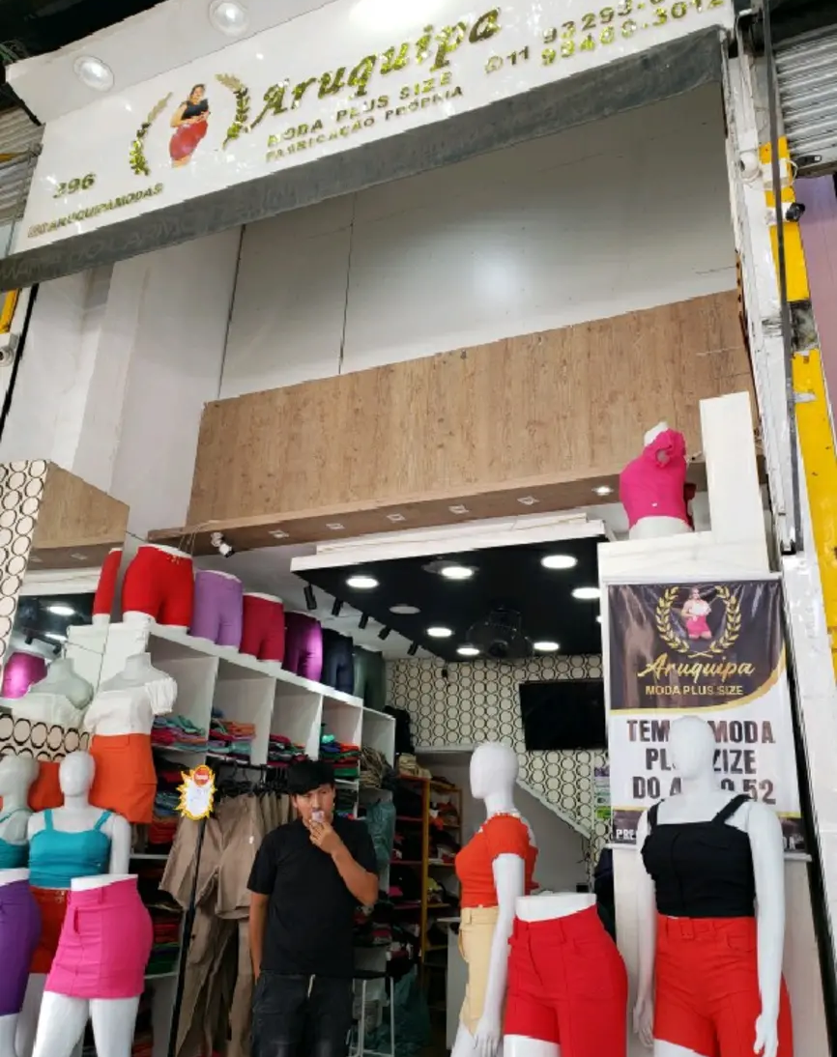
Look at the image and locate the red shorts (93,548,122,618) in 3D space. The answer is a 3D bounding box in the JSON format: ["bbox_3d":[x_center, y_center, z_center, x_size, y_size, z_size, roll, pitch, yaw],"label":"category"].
[{"bbox_3d":[-1.848,0.365,5.142,0.290,0.410,0.400,-2,-21,11],"label":"red shorts"}]

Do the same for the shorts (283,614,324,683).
[{"bbox_3d":[-0.898,0.909,6.414,0.270,0.420,0.360,-14,-26,37],"label":"shorts"}]

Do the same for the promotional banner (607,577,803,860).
[{"bbox_3d":[1.262,0.811,3.774,0.780,1.184,0.020,-7,-22,22],"label":"promotional banner"}]

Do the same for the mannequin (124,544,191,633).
[{"bbox_3d":[-1.554,0.348,5.040,0.305,0.398,0.433,-12,-25,33],"label":"mannequin"}]

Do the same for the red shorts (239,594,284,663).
[{"bbox_3d":[-1.115,0.717,5.995,0.265,0.433,0.369,-12,-25,33],"label":"red shorts"}]

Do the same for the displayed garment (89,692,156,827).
[{"bbox_3d":[-1.537,1.182,4.351,0.360,0.640,0.270,-8,-23,26],"label":"displayed garment"}]

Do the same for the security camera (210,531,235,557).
[{"bbox_3d":[-1.214,0.102,5.191,0.150,0.150,0.100,20,-27,-39],"label":"security camera"}]

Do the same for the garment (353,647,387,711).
[{"bbox_3d":[-0.442,1.345,7.443,0.275,0.482,0.379,-12,-25,33],"label":"garment"}]

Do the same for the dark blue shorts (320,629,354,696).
[{"bbox_3d":[-0.640,1.032,6.316,0.290,0.430,0.400,-12,-25,33],"label":"dark blue shorts"}]

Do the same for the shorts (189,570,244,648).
[{"bbox_3d":[-1.323,0.535,5.546,0.270,0.438,0.379,-12,-25,33],"label":"shorts"}]

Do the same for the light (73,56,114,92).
[{"bbox_3d":[-1.768,-2.487,4.571,0.214,0.050,0.214,2,-20,1],"label":"light"}]

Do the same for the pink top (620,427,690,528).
[{"bbox_3d":[1.086,-0.227,3.867,0.290,0.390,0.390,1,-21,4],"label":"pink top"}]

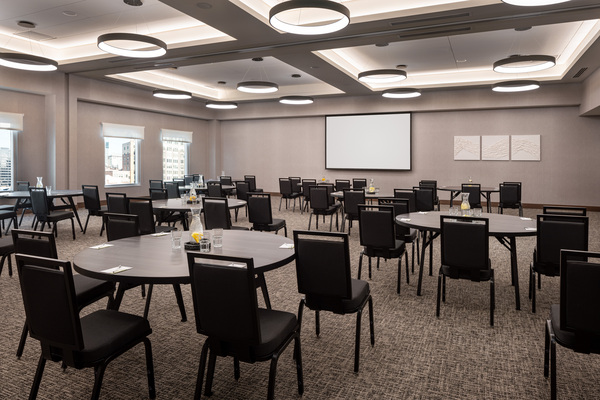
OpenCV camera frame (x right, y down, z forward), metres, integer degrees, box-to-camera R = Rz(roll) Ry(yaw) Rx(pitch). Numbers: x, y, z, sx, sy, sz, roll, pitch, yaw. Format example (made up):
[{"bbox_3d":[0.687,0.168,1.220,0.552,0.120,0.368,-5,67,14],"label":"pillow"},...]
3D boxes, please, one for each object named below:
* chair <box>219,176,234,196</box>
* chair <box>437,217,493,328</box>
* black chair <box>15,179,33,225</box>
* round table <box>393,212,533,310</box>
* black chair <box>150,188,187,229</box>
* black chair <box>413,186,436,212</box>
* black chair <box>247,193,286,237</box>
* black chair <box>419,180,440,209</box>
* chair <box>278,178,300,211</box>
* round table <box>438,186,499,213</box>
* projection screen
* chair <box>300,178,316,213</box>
[{"bbox_3d":[-2.064,-0.239,12.003,0.460,0.900,0.550,2,6,24],"label":"chair"},{"bbox_3d":[1.508,0.579,3.625,0.470,0.915,0.535,2,6,26],"label":"chair"},{"bbox_3d":[-5.897,0.063,8.908,0.470,0.915,0.535,2,5,23],"label":"black chair"},{"bbox_3d":[1.771,0.586,4.206,1.489,0.750,1.489,0,5,0],"label":"round table"},{"bbox_3d":[-2.200,0.262,6.770,0.460,0.900,0.550,3,6,25],"label":"black chair"},{"bbox_3d":[2.278,0.225,7.253,0.470,0.915,0.535,2,5,23],"label":"black chair"},{"bbox_3d":[-0.513,0.305,6.494,0.460,0.900,0.550,2,6,25],"label":"black chair"},{"bbox_3d":[3.113,0.007,9.568,0.460,0.900,0.550,3,6,27],"label":"black chair"},{"bbox_3d":[-0.273,-0.135,11.197,0.460,0.900,0.550,3,6,28],"label":"chair"},{"bbox_3d":[3.960,0.105,9.300,1.520,0.755,1.520,2,6,25],"label":"round table"},{"bbox_3d":[2.307,-1.982,13.776,3.038,1.930,0.080,2,6,25],"label":"projection screen"},{"bbox_3d":[0.344,-0.088,10.448,0.460,0.900,0.550,2,6,24],"label":"chair"}]

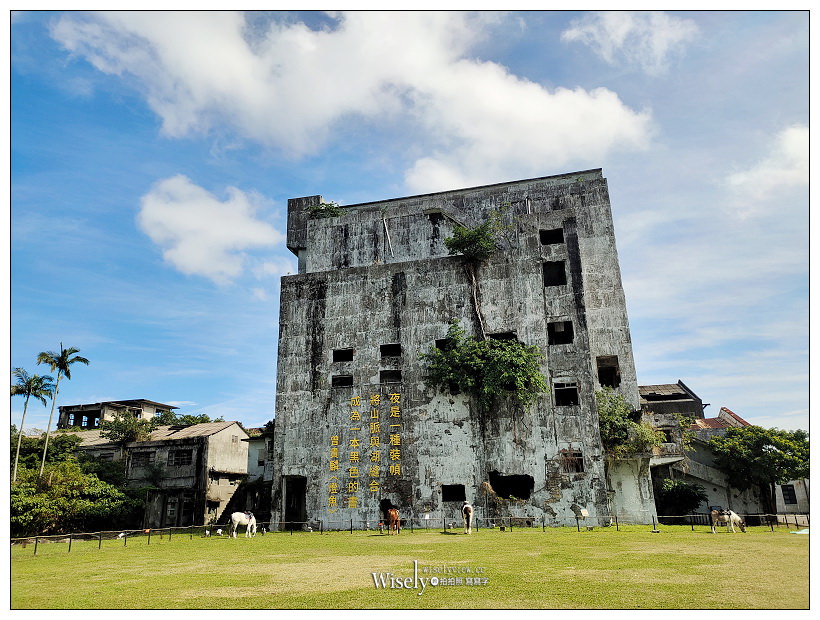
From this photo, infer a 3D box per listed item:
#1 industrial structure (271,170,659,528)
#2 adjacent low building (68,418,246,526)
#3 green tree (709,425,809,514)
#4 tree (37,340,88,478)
[{"bbox_3d":[3.323,3.674,43.607,22.468,21.660,10.000,-6,-17,14],"label":"industrial structure"},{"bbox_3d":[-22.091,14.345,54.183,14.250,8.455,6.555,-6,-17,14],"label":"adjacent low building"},{"bbox_3d":[20.615,9.406,35.725,6.400,5.380,5.800,-6,-17,14],"label":"green tree"},{"bbox_3d":[-28.597,9.670,48.934,4.275,14.650,4.275,-6,-17,14],"label":"tree"}]

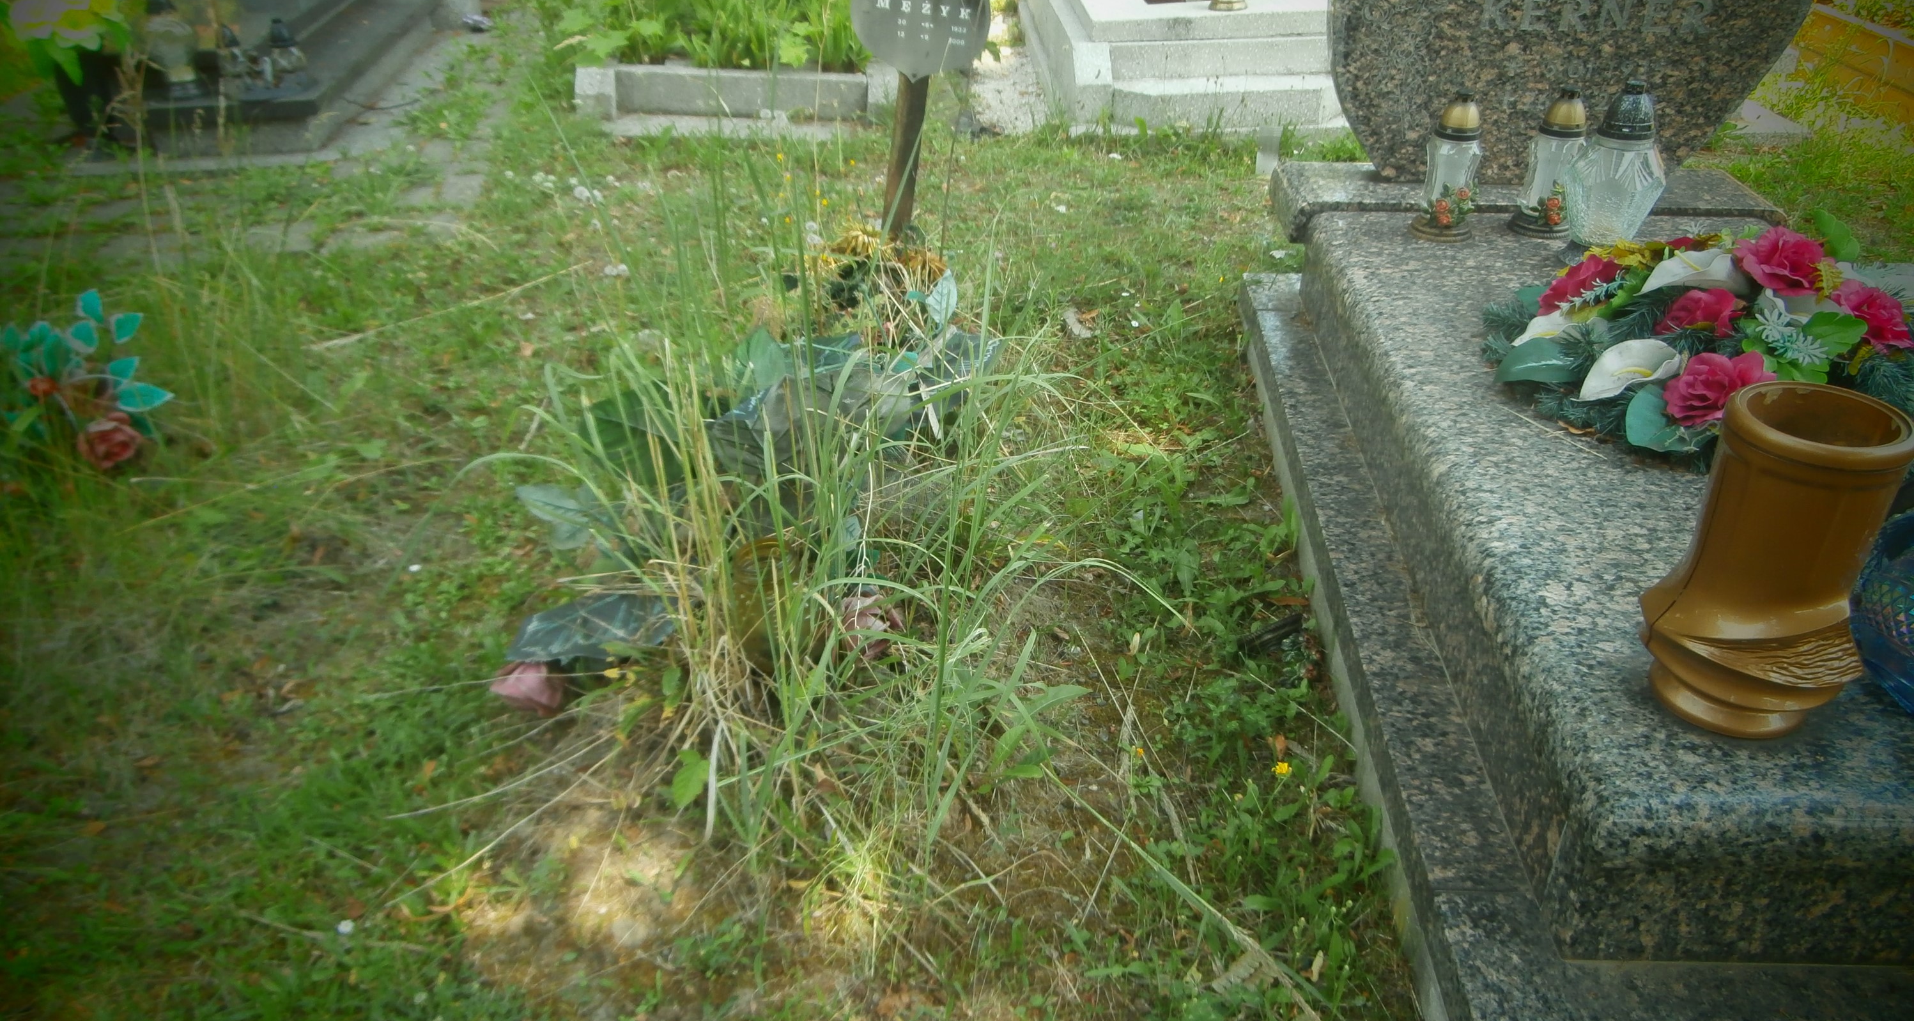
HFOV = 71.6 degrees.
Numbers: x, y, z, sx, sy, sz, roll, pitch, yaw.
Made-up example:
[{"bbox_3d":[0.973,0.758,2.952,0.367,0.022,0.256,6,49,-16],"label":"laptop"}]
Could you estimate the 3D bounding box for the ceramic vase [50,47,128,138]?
[{"bbox_3d":[-2.651,-1.262,4.009,0.180,0.240,0.180,-1,34,0],"label":"ceramic vase"}]

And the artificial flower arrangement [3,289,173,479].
[{"bbox_3d":[-1.593,-0.227,2.441,0.290,0.300,0.250,-23,40,-29],"label":"artificial flower arrangement"}]

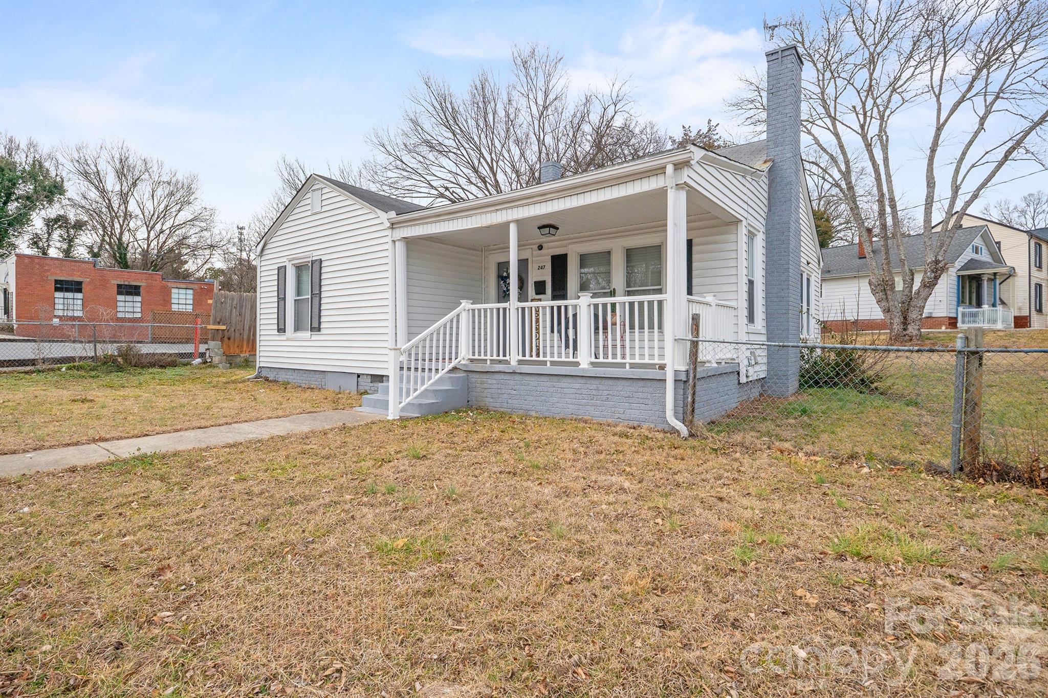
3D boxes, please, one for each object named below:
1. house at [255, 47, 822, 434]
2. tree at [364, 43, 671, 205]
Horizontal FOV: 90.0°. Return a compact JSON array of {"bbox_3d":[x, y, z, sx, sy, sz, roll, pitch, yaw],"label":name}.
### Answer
[{"bbox_3d":[0.508,-2.078,12.884,11.199,6.127,10.195,0,0,38],"label":"house"},{"bbox_3d":[-0.300,-7.400,26.000,14.800,15.200,12.500,0,0,0],"label":"tree"}]

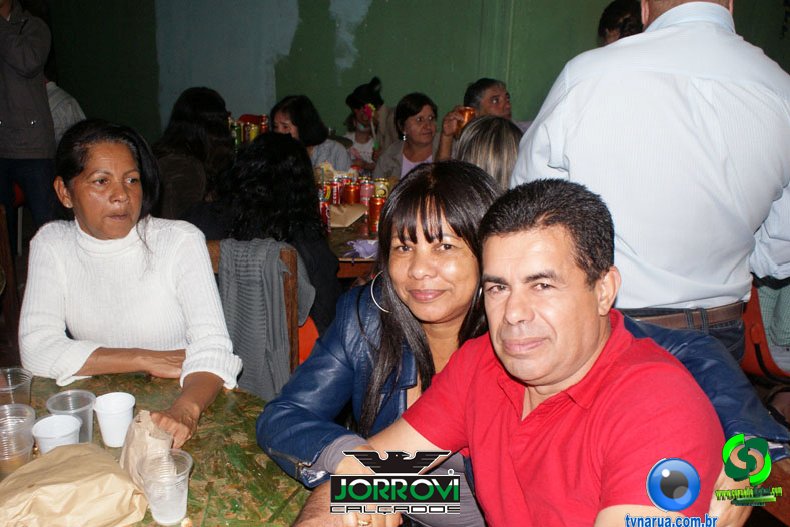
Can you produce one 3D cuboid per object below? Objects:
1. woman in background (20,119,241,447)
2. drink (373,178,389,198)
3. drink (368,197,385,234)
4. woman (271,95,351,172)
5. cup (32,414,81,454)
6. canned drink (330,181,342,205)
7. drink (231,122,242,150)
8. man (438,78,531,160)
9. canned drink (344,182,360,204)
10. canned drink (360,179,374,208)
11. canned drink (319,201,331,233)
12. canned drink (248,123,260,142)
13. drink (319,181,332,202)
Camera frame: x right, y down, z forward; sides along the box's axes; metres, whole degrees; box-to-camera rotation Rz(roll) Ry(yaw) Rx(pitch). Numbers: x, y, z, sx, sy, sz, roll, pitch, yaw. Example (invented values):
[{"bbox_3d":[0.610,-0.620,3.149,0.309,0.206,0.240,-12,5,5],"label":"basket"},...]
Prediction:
[{"bbox_3d":[-0.583,0.353,1.593,0.500,1.280,0.660,2,16,-7],"label":"woman in background"},{"bbox_3d":[-0.065,-0.339,3.455,0.066,0.122,0.066,4,16,0],"label":"drink"},{"bbox_3d":[-0.067,-0.207,2.890,0.066,0.122,0.066,1,13,0],"label":"drink"},{"bbox_3d":[-0.427,-0.204,3.669,0.500,1.270,0.680,8,15,29],"label":"woman"},{"bbox_3d":[-0.571,0.313,1.233,0.070,0.080,0.070,3,16,-1],"label":"cup"},{"bbox_3d":[-0.272,-0.325,3.363,0.066,0.122,0.066,4,16,0],"label":"canned drink"},{"bbox_3d":[-0.927,-0.750,4.237,0.066,0.122,0.066,4,16,0],"label":"drink"},{"bbox_3d":[0.422,-0.183,3.565,0.550,1.320,0.700,0,17,-11],"label":"man"},{"bbox_3d":[-0.191,-0.299,3.250,0.066,0.122,0.066,1,13,0],"label":"canned drink"},{"bbox_3d":[-0.128,-0.324,3.390,0.066,0.122,0.066,1,13,0],"label":"canned drink"},{"bbox_3d":[-0.280,-0.186,2.800,0.066,0.122,0.066,1,13,0],"label":"canned drink"},{"bbox_3d":[-0.825,-0.750,4.260,0.066,0.122,0.066,4,16,0],"label":"canned drink"},{"bbox_3d":[-0.317,-0.302,3.270,0.066,0.122,0.066,1,13,0],"label":"drink"}]

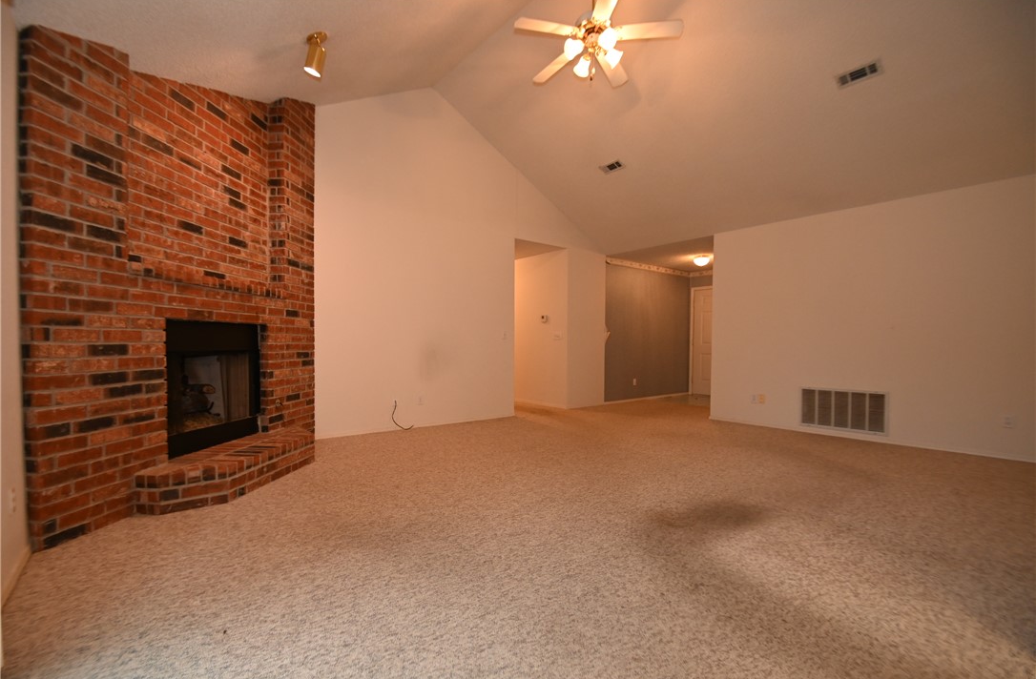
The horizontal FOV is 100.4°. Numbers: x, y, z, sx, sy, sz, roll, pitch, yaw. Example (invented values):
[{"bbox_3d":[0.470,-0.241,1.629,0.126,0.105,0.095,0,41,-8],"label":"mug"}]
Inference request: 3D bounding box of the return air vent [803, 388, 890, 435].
[{"bbox_3d":[3.475,0.760,4.635,0.040,0.447,0.780,0,0,-40],"label":"return air vent"}]

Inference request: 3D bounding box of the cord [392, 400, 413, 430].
[{"bbox_3d":[-1.305,0.852,4.880,0.250,0.335,0.080,0,0,-40],"label":"cord"}]

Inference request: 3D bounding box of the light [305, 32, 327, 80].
[{"bbox_3d":[-1.455,-2.050,3.100,0.165,0.300,0.140,0,0,14],"label":"light"}]

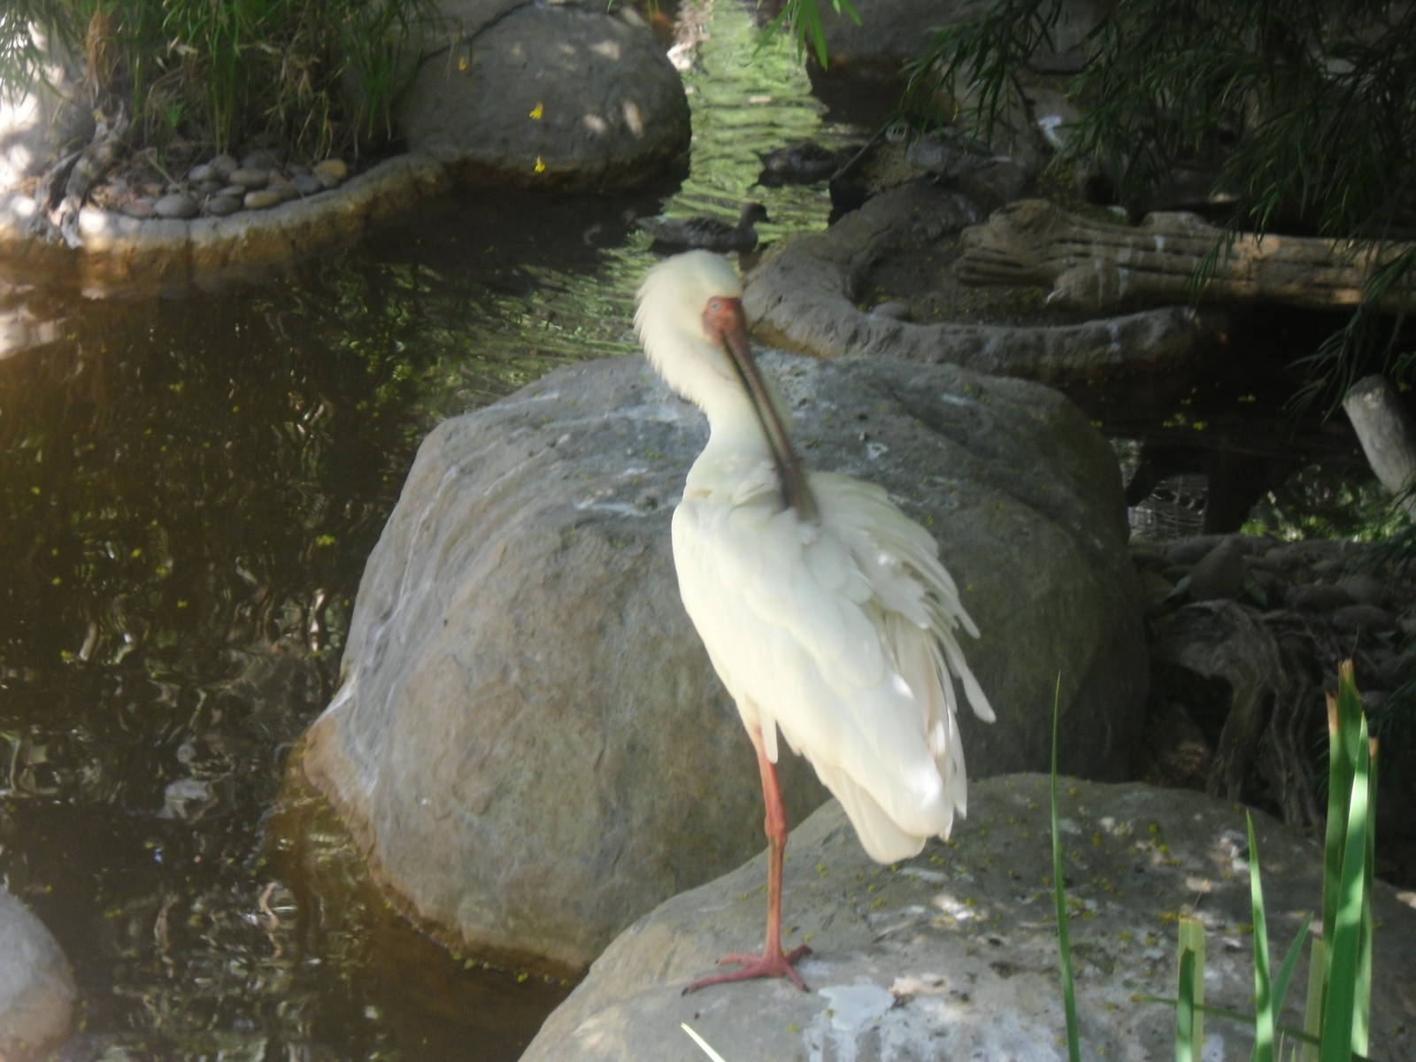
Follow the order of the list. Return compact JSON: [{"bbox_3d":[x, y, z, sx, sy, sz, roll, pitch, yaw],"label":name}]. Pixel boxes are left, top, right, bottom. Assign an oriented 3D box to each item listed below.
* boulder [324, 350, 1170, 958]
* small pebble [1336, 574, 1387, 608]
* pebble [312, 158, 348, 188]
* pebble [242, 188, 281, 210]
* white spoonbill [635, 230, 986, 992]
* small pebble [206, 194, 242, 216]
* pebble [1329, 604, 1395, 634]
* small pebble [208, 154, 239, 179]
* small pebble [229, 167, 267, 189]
[{"bbox_3d":[0.025,0.115,5.615,1.300,0.670,1.250,0,14,0],"label":"boulder"},{"bbox_3d":[1.040,0.099,6.000,0.092,0.057,0.078,0,14,0],"label":"small pebble"},{"bbox_3d":[-1.074,-1.018,10.700,0.101,0.082,0.086,0,14,0],"label":"pebble"},{"bbox_3d":[-1.230,-0.917,10.400,0.110,0.057,0.093,0,14,0],"label":"pebble"},{"bbox_3d":[0.103,0.081,3.627,0.340,0.715,0.240,-2,14,-10],"label":"white spoonbill"},{"bbox_3d":[-1.325,-0.892,10.300,0.097,0.060,0.082,0,14,0],"label":"small pebble"},{"bbox_3d":[1.016,0.136,5.850,0.102,0.042,0.086,0,14,0],"label":"pebble"},{"bbox_3d":[-1.387,-1.041,10.800,0.092,0.086,0.078,0,14,0],"label":"small pebble"},{"bbox_3d":[-1.299,-0.999,10.650,0.110,0.059,0.093,0,14,0],"label":"small pebble"}]

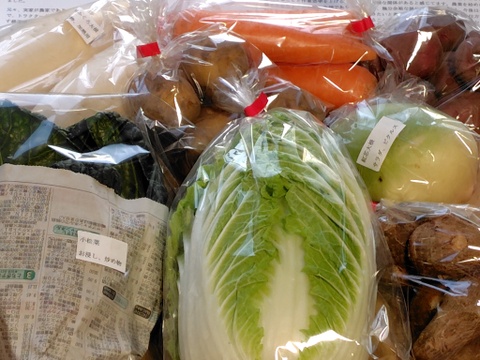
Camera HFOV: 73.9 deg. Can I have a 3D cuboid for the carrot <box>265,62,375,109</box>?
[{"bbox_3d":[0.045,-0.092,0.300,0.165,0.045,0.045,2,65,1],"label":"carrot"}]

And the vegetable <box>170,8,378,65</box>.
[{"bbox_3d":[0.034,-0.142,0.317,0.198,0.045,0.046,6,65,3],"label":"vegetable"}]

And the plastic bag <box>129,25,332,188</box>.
[{"bbox_3d":[-0.008,-0.066,0.270,0.152,0.080,0.125,0,65,0],"label":"plastic bag"}]

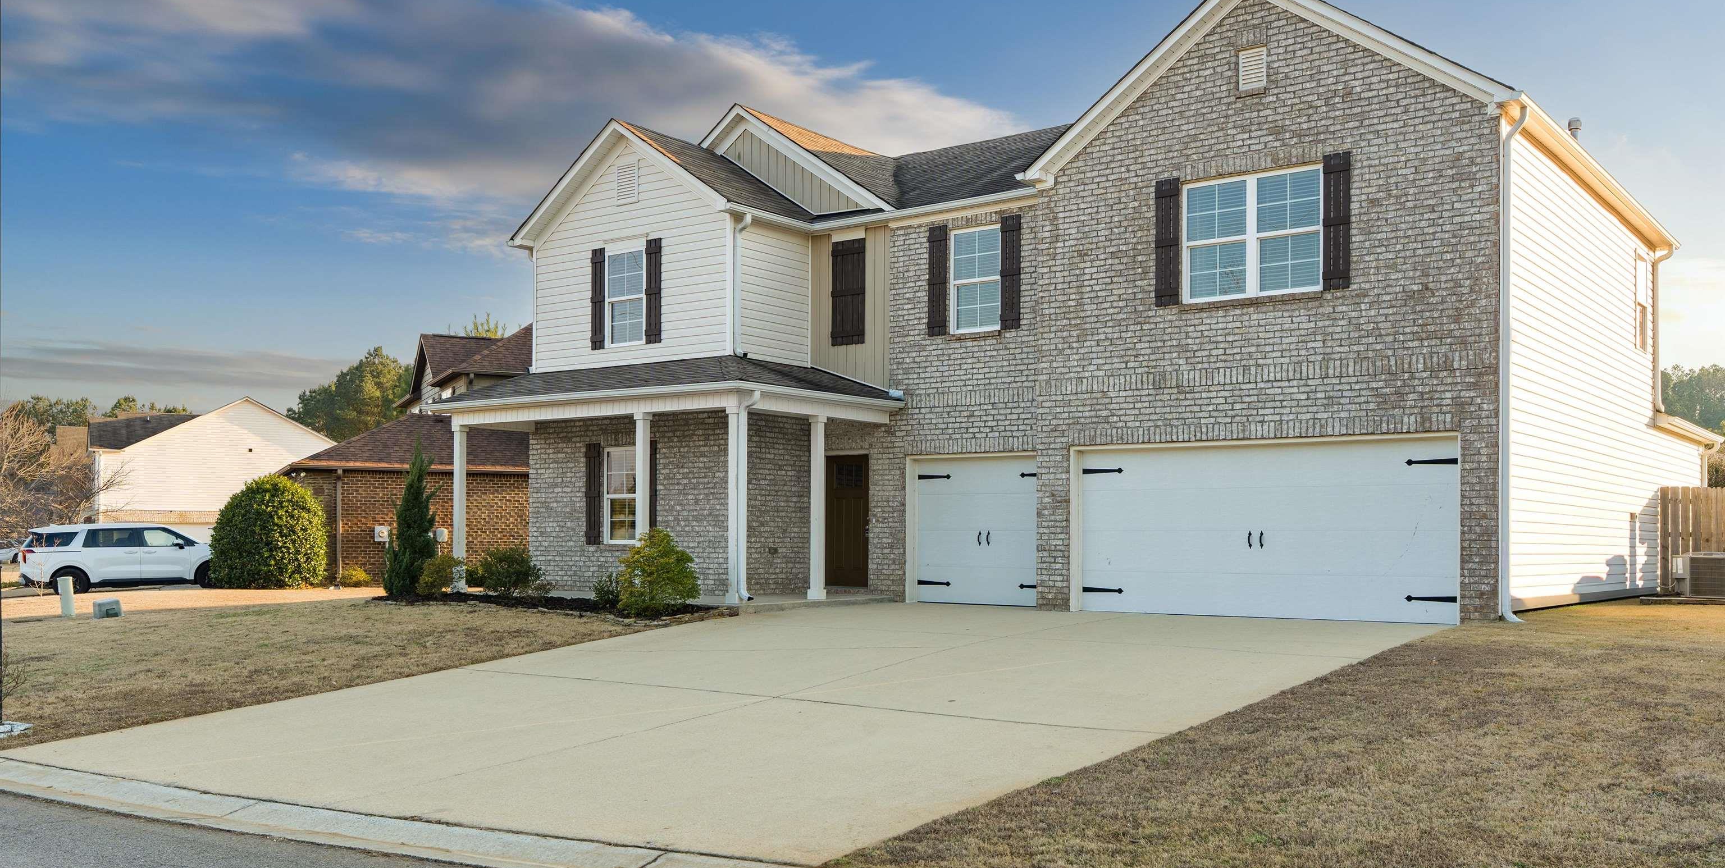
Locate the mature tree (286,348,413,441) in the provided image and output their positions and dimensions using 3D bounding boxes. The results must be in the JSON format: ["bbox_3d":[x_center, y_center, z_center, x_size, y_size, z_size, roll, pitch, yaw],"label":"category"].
[{"bbox_3d":[-26.615,0.985,75.000,7.800,11.500,7.500,-2,-3,35],"label":"mature tree"}]

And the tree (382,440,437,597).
[{"bbox_3d":[-6.930,1.300,22.000,0.850,2.400,0.850,-2,-3,35],"label":"tree"}]

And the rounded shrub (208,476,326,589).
[{"bbox_3d":[-13.882,2.294,33.500,2.700,2.650,2.700,-2,-3,35],"label":"rounded shrub"}]

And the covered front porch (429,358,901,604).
[{"bbox_3d":[-3.007,0.648,21.600,6.100,3.450,3.700,-2,-3,35],"label":"covered front porch"}]

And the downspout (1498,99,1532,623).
[{"bbox_3d":[7.336,-0.826,16.150,0.320,5.950,0.120,-2,-3,35],"label":"downspout"}]

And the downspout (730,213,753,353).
[{"bbox_3d":[-1.744,-2.156,20.900,0.280,2.150,0.110,-2,-3,35],"label":"downspout"}]

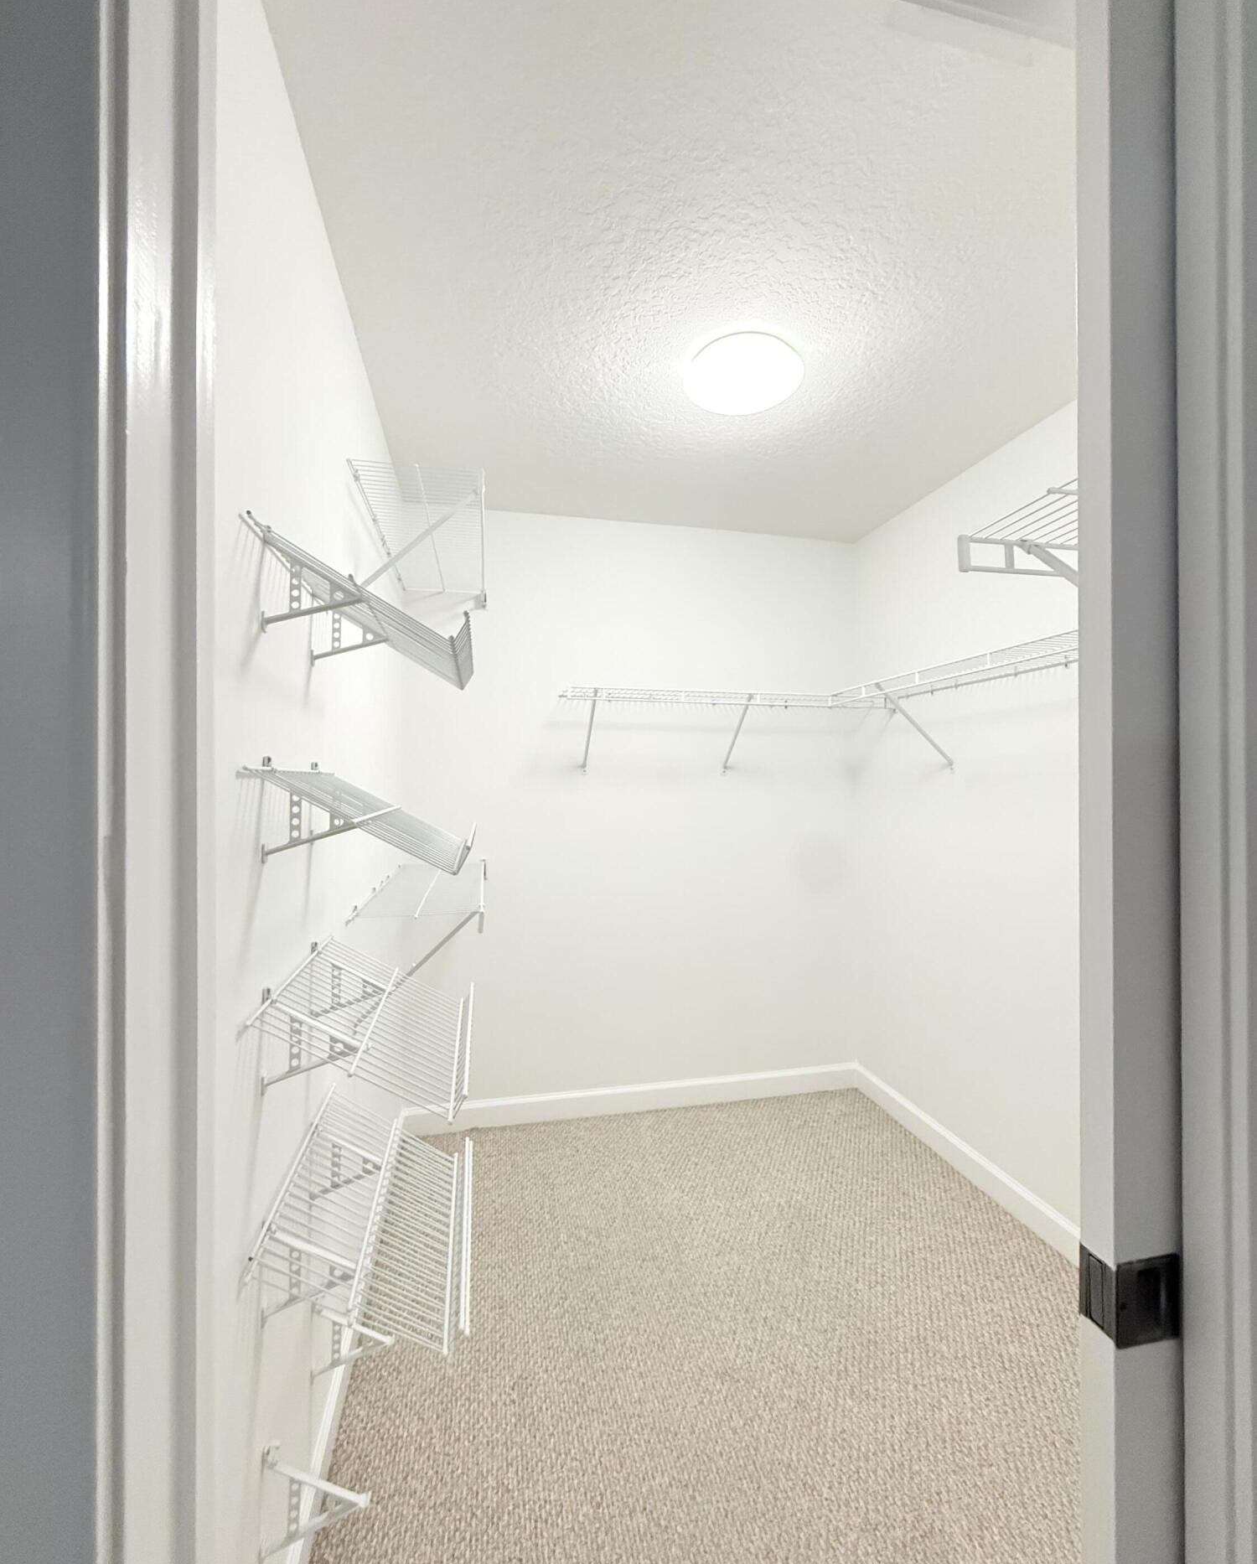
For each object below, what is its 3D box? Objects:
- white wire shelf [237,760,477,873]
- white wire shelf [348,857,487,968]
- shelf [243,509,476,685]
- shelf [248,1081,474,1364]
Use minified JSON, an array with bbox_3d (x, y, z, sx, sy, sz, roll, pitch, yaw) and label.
[{"bbox_3d":[-0.389,0.058,1.108,0.299,0.147,0.515,10,-2,-12],"label":"white wire shelf"},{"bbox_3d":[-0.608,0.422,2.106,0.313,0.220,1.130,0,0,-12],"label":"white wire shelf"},{"bbox_3d":[-0.390,-0.258,1.109,0.299,0.147,0.515,10,-2,-12],"label":"shelf"},{"bbox_3d":[-0.389,0.678,1.108,0.299,0.147,0.515,10,-2,-12],"label":"shelf"}]

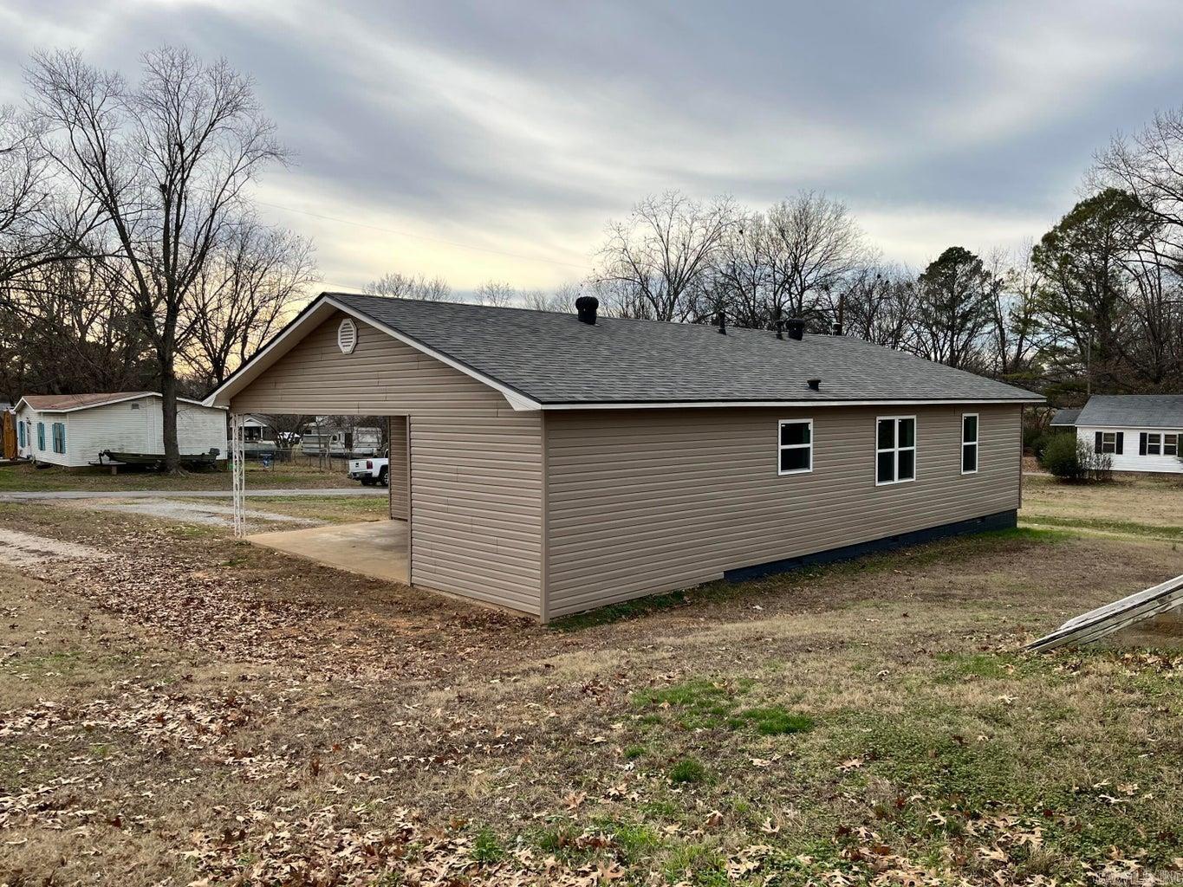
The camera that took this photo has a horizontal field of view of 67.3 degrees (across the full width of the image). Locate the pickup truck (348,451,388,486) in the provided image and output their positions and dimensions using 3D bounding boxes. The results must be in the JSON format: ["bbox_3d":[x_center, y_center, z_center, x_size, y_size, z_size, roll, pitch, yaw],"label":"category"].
[{"bbox_3d":[-10.057,1.190,48.185,2.030,1.880,5.800,2,4,41],"label":"pickup truck"}]

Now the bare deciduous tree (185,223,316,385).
[{"bbox_3d":[-23.442,-7.083,61.000,9.010,16.220,9.000,-1,3,-21],"label":"bare deciduous tree"}]

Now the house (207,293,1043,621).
[{"bbox_3d":[1.398,-0.354,19.637,15.550,4.750,10.780,-3,4,-43],"label":"house"}]

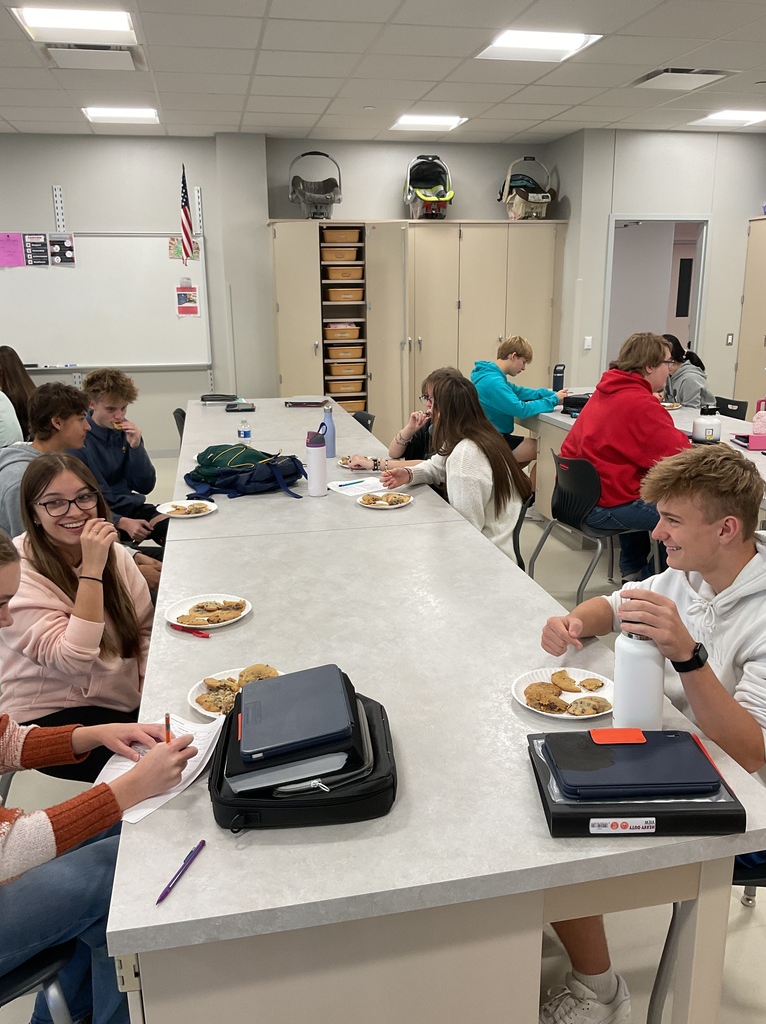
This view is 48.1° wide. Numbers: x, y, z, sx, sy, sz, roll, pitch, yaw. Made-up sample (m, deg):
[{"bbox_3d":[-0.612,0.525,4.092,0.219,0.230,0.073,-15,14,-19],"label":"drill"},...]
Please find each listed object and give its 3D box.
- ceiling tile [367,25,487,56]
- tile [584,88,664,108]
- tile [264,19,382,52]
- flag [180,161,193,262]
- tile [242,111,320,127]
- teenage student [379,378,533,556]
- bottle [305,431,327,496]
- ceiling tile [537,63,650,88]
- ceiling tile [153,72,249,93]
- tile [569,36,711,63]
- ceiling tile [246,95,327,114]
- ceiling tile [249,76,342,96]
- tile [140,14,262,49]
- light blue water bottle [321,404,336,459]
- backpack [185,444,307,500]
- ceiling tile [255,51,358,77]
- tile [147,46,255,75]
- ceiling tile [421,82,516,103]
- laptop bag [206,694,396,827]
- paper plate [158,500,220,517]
[{"bbox_3d":[0.259,-2.583,4.707,0.605,0.020,0.605,-4,15,-11],"label":"ceiling tile"},{"bbox_3d":[1.811,-2.999,6.208,0.605,0.020,0.605,-4,15,-11],"label":"tile"},{"bbox_3d":[-0.344,-2.560,4.610,0.603,0.022,0.603,-3,15,-11],"label":"tile"},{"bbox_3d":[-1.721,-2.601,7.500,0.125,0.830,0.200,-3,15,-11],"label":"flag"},{"bbox_3d":[-0.820,-3.158,6.903,0.605,0.020,0.605,-4,15,-11],"label":"tile"},{"bbox_3d":[0.276,0.106,3.283,0.640,1.240,0.460,1,15,7],"label":"teenage student"},{"bbox_3d":[-0.266,-0.192,3.441,0.077,0.256,0.077,-1,15,0],"label":"bottle"},{"bbox_3d":[1.334,-2.809,5.515,0.605,0.020,0.605,-4,15,-11],"label":"ceiling tile"},{"bbox_3d":[-1.179,-2.829,5.653,0.603,0.022,0.603,-3,15,-11],"label":"ceiling tile"},{"bbox_3d":[1.450,-2.658,4.937,0.605,0.020,0.605,-3,15,-11],"label":"tile"},{"bbox_3d":[-0.702,-3.006,6.327,0.605,0.020,0.605,-3,15,-11],"label":"ceiling tile"},{"bbox_3d":[-0.582,-2.865,5.766,0.603,0.022,0.603,-3,15,-11],"label":"ceiling tile"},{"bbox_3d":[-0.942,-2.524,4.497,0.603,0.022,0.603,-3,15,-11],"label":"tile"},{"bbox_3d":[-0.260,-0.387,4.141,0.064,0.248,0.064,-3,15,-11],"label":"light blue water bottle"},{"bbox_3d":[-0.573,-0.195,3.617,0.480,0.170,0.330,-8,17,-25],"label":"backpack"},{"bbox_3d":[-0.457,-2.690,5.147,0.605,0.020,0.605,-4,15,-11],"label":"ceiling tile"},{"bbox_3d":[-1.060,-2.677,5.075,0.603,0.022,0.603,-3,15,-11],"label":"tile"},{"bbox_3d":[0.613,-2.926,5.978,0.605,0.020,0.605,-3,15,-11],"label":"ceiling tile"},{"bbox_3d":[-0.136,0.420,1.503,0.290,0.068,0.325,-2,15,-4],"label":"laptop bag"},{"bbox_3d":[-0.729,-0.006,3.202,0.228,0.022,0.228,-4,15,-11],"label":"paper plate"}]

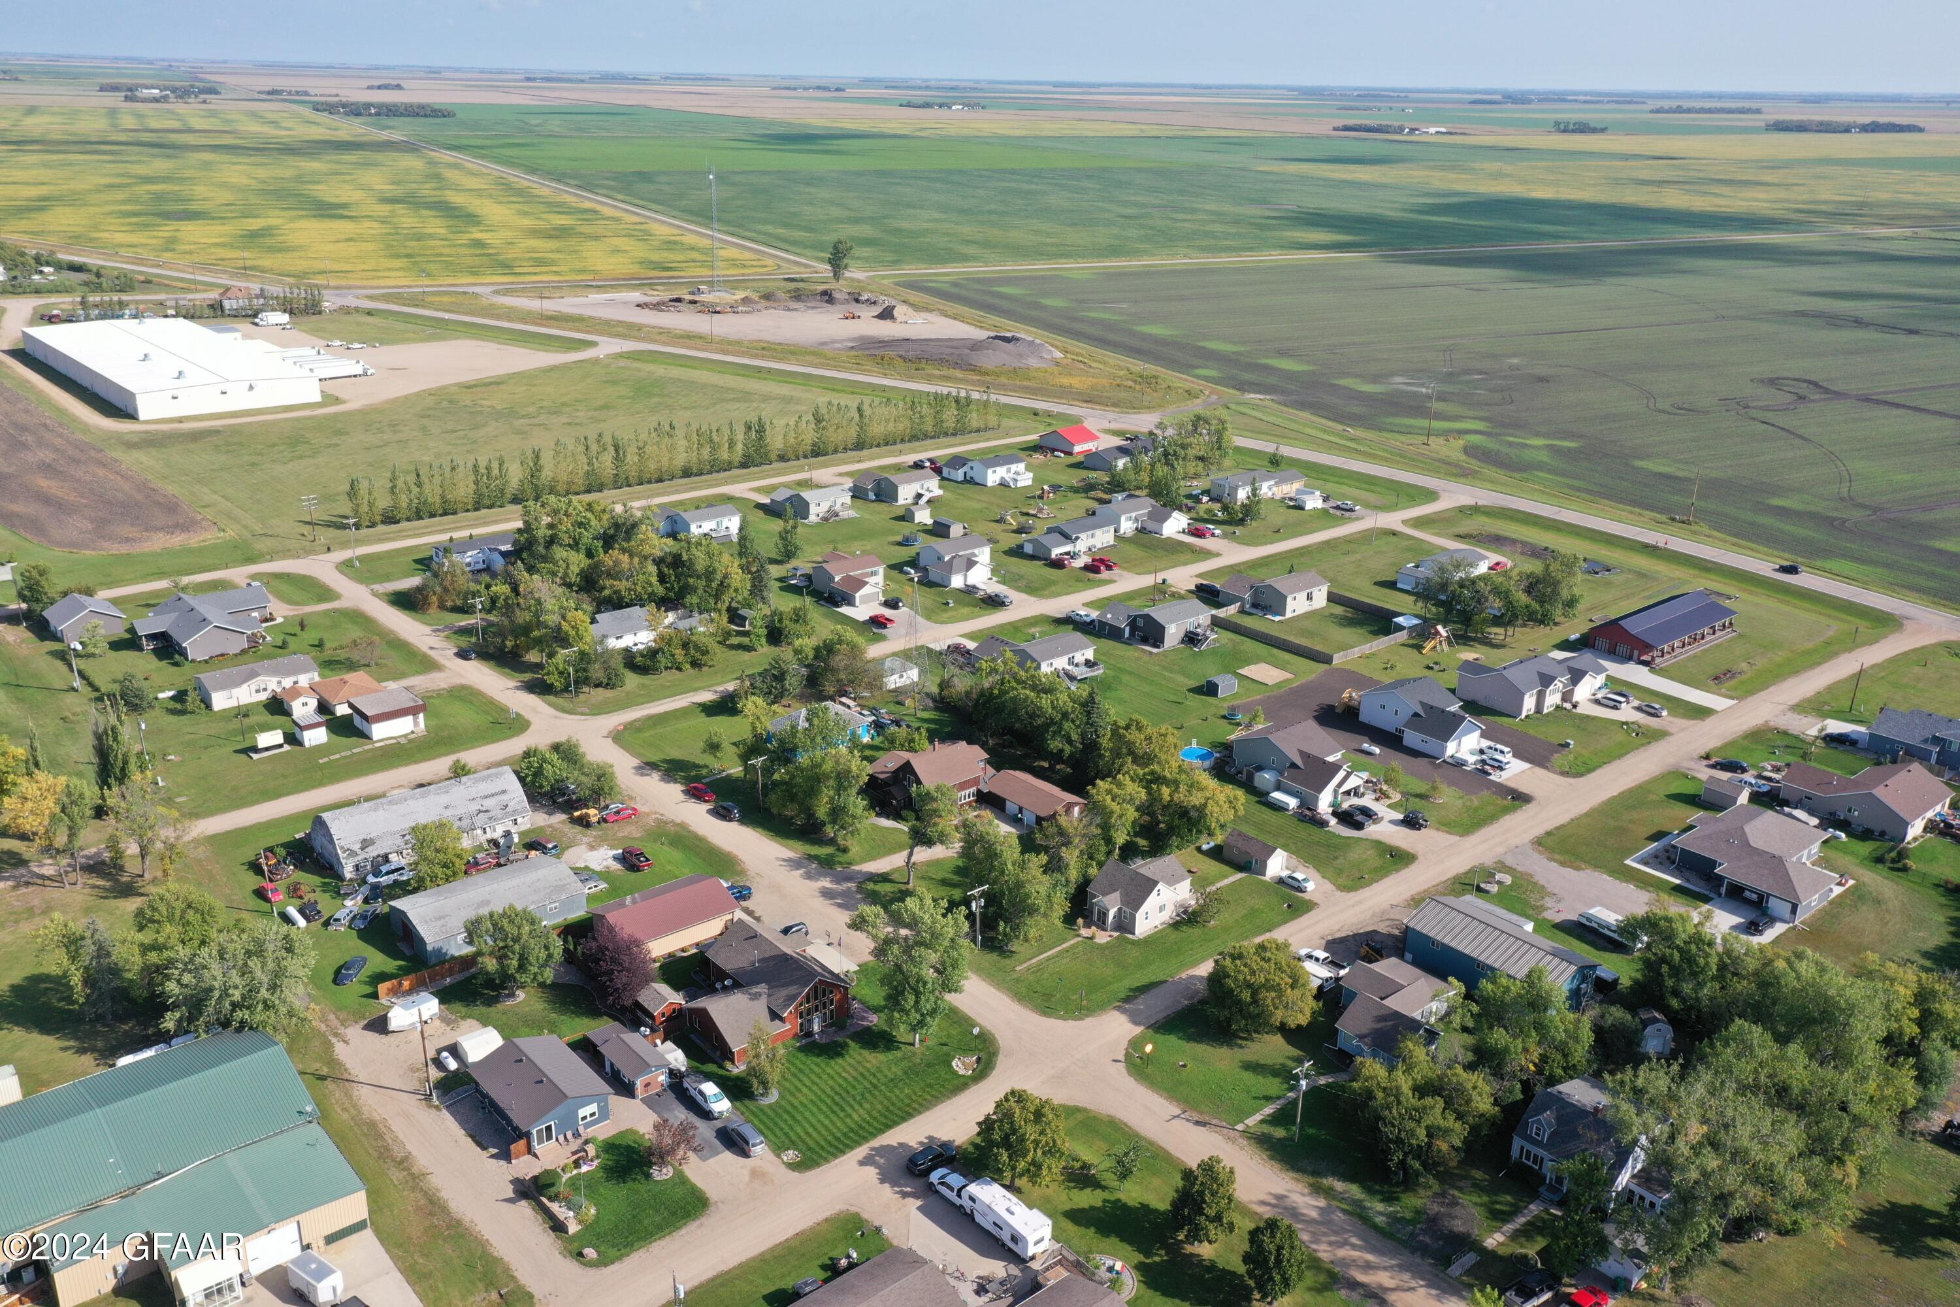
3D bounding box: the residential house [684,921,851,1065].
[{"bbox_3d":[-26.091,38.000,176.727,16.300,7.000,18.000,-16,27,-37],"label":"residential house"}]

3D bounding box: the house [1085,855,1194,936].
[{"bbox_3d":[19.055,27.924,180.942,12.668,5.731,7.842,-17,27,-39],"label":"house"}]

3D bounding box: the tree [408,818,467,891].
[{"bbox_3d":[-68.735,25.488,193.506,7.130,9.260,7.130,1,21,0],"label":"tree"}]

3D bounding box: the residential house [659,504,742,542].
[{"bbox_3d":[-66.336,-31.094,355.235,16.700,6.000,13.700,-16,27,-37],"label":"residential house"}]

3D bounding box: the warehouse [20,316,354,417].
[{"bbox_3d":[-274.656,-99.578,518.855,58.000,8.200,148.000,-16,27,-38],"label":"warehouse"}]

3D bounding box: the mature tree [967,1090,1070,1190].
[{"bbox_3d":[3.623,43.388,134.253,8.000,9.500,8.000,1,21,0],"label":"mature tree"}]

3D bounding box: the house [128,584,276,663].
[{"bbox_3d":[-144.890,-6.425,287.102,24.300,6.000,25.500,-16,27,-38],"label":"house"}]

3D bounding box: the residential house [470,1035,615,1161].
[{"bbox_3d":[-42.432,42.010,147.726,9.000,4.500,12.800,-16,27,-37],"label":"residential house"}]

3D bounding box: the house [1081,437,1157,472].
[{"bbox_3d":[40.936,-56.015,426.923,11.000,5.000,26.200,20,28,40],"label":"house"}]

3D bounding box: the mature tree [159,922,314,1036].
[{"bbox_3d":[-79.050,35.050,162.430,14.900,11.700,14.900,-15,26,-37],"label":"mature tree"}]

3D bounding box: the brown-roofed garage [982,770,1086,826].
[{"bbox_3d":[7.630,19.631,208.301,7.500,3.700,12.500,-15,26,-36],"label":"brown-roofed garage"}]

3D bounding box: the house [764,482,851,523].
[{"bbox_3d":[-37.168,-34.225,341.382,13.875,5.630,14.076,-17,27,-39],"label":"house"}]

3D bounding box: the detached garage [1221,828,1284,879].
[{"bbox_3d":[34.811,24.957,192.718,3.619,3.469,6.937,-17,27,-39],"label":"detached garage"}]

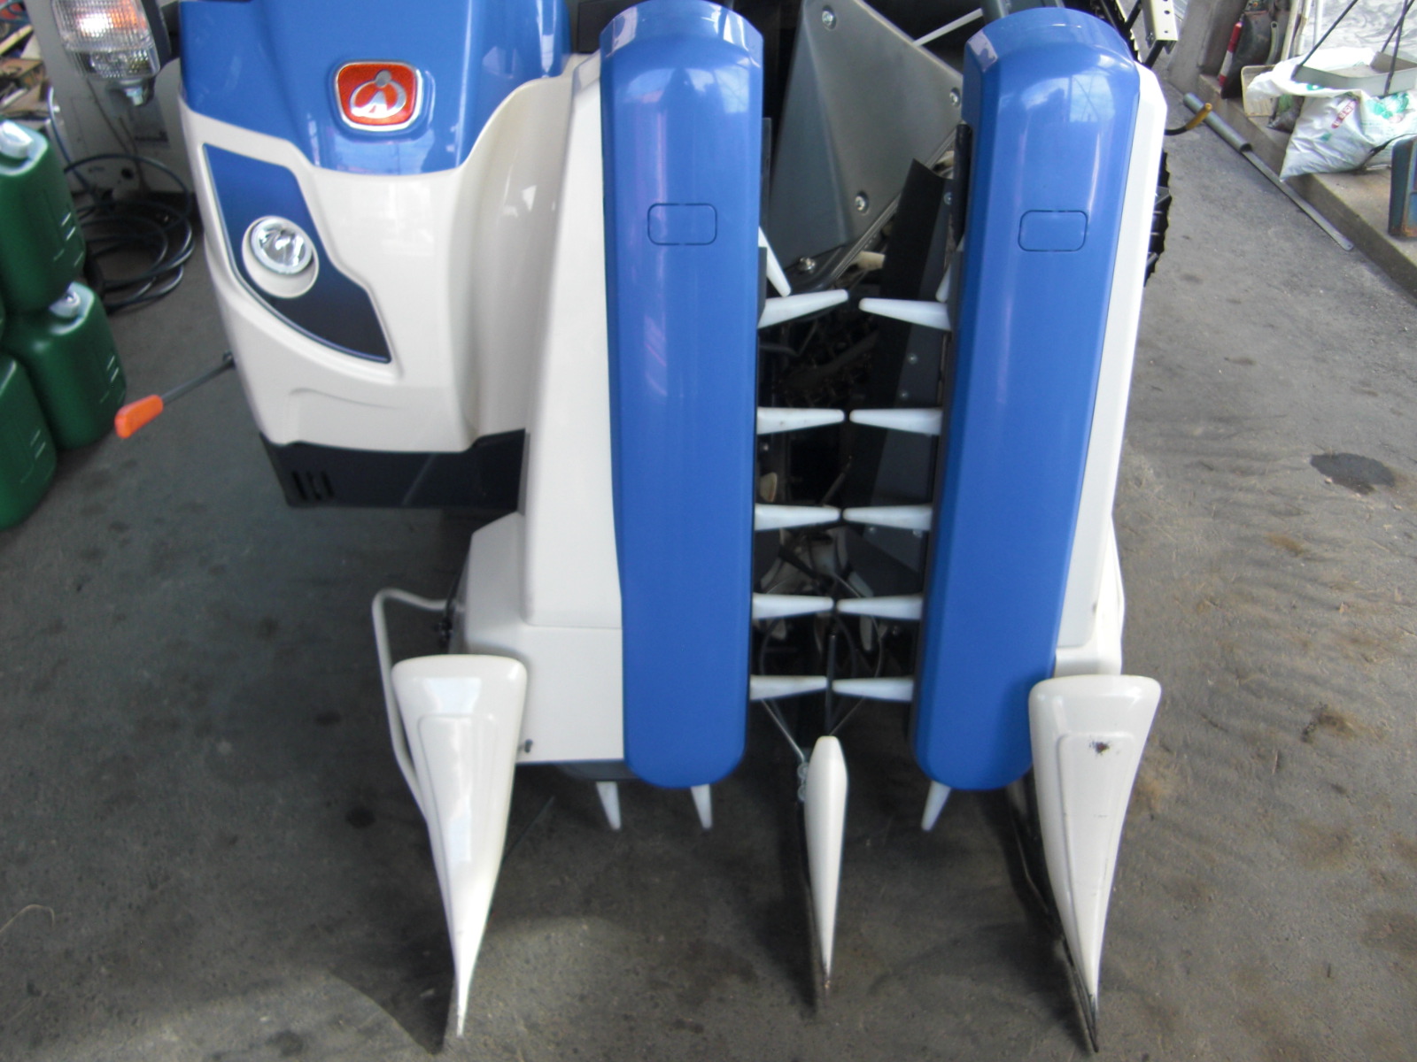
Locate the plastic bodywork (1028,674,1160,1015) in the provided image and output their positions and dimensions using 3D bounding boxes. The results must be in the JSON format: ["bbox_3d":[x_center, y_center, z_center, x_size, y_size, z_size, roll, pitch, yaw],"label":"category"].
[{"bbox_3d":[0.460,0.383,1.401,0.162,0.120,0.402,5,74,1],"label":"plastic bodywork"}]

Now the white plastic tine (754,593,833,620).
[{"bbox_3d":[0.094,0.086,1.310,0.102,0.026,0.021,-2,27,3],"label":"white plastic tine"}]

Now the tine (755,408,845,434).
[{"bbox_3d":[0.106,-0.131,1.354,0.111,0.031,0.022,-2,24,1],"label":"tine"}]

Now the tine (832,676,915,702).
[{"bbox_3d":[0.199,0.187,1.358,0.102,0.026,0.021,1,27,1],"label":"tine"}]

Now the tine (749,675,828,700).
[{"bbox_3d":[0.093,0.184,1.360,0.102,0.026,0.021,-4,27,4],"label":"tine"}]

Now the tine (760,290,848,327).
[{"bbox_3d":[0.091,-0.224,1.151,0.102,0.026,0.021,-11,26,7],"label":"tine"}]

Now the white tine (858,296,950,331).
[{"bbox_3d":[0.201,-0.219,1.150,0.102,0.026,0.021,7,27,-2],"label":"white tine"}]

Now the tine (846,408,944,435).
[{"bbox_3d":[0.224,-0.130,1.354,0.117,0.031,0.022,1,24,-1],"label":"tine"}]

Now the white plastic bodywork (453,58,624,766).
[{"bbox_3d":[-0.237,-0.125,1.460,0.250,0.885,0.200,0,24,0],"label":"white plastic bodywork"}]

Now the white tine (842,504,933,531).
[{"bbox_3d":[0.222,-0.017,1.405,0.117,0.031,0.022,1,24,-1],"label":"white tine"}]

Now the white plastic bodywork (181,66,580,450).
[{"bbox_3d":[-0.400,-0.380,1.591,0.530,0.475,0.290,0,41,0],"label":"white plastic bodywork"}]

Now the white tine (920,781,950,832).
[{"bbox_3d":[0.314,0.367,1.581,0.031,0.119,0.022,8,24,-4],"label":"white tine"}]

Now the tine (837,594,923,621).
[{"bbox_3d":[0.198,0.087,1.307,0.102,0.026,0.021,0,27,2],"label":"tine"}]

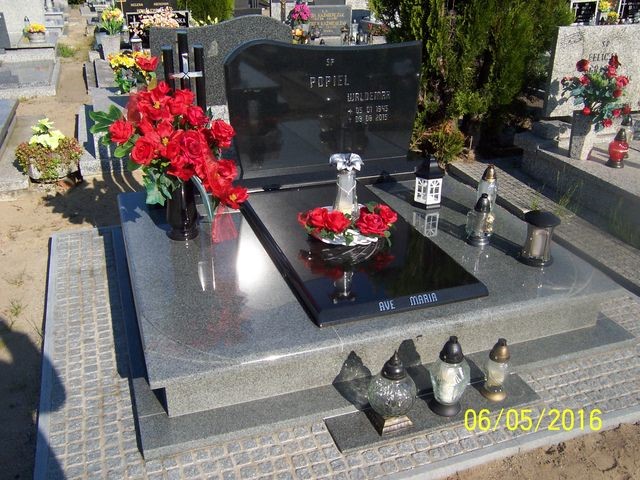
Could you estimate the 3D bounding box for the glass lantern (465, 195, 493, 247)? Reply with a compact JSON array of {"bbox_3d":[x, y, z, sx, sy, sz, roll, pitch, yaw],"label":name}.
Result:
[{"bbox_3d":[0.753,-0.099,2.835,0.125,0.238,0.115,-9,28,-17],"label":"glass lantern"}]

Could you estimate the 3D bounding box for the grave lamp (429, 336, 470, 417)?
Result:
[{"bbox_3d":[0.450,0.460,2.086,0.138,0.293,0.138,0,27,0],"label":"grave lamp"}]

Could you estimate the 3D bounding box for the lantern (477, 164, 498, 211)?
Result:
[{"bbox_3d":[0.895,-0.278,3.188,0.105,0.240,0.105,-9,28,-17],"label":"lantern"}]

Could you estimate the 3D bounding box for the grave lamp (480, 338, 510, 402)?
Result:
[{"bbox_3d":[0.640,0.457,2.148,0.105,0.243,0.105,-9,28,-17],"label":"grave lamp"}]

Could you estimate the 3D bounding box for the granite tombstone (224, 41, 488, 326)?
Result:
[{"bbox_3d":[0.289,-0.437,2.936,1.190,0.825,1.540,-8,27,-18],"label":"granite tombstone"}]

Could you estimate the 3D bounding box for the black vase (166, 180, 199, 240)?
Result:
[{"bbox_3d":[-0.661,-0.161,2.878,0.155,0.290,0.155,-9,28,-17],"label":"black vase"}]

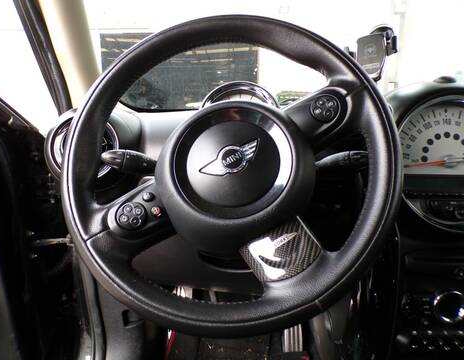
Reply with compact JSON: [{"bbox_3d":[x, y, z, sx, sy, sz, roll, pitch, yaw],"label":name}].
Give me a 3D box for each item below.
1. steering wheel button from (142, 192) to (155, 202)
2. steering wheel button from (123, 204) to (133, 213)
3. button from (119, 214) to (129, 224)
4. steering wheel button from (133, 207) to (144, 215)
[{"bbox_3d":[-0.095,0.020,0.379,0.013,0.011,0.006,-29,-17,-5],"label":"steering wheel button"},{"bbox_3d":[-0.118,0.033,0.377,0.011,0.010,0.004,-29,-17,-5],"label":"steering wheel button"},{"bbox_3d":[-0.121,0.044,0.374,0.011,0.010,0.004,-29,-17,-5],"label":"button"},{"bbox_3d":[-0.105,0.035,0.375,0.011,0.010,0.004,-29,-17,-5],"label":"steering wheel button"}]

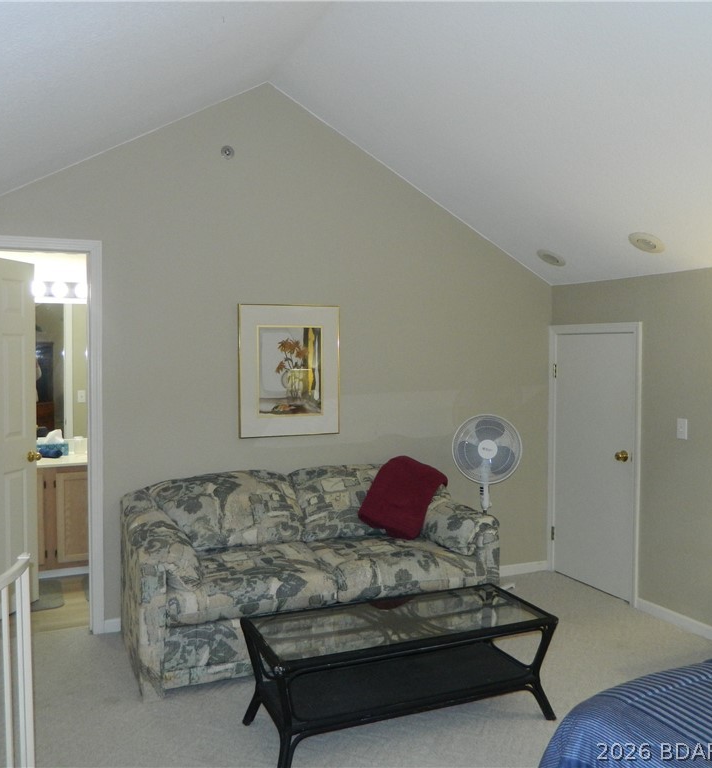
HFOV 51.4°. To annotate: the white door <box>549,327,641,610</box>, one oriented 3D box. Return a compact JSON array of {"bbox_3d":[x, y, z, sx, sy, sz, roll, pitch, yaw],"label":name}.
[{"bbox_3d":[1.550,0.477,4.851,0.060,1.710,0.820,-1,3,-23],"label":"white door"}]

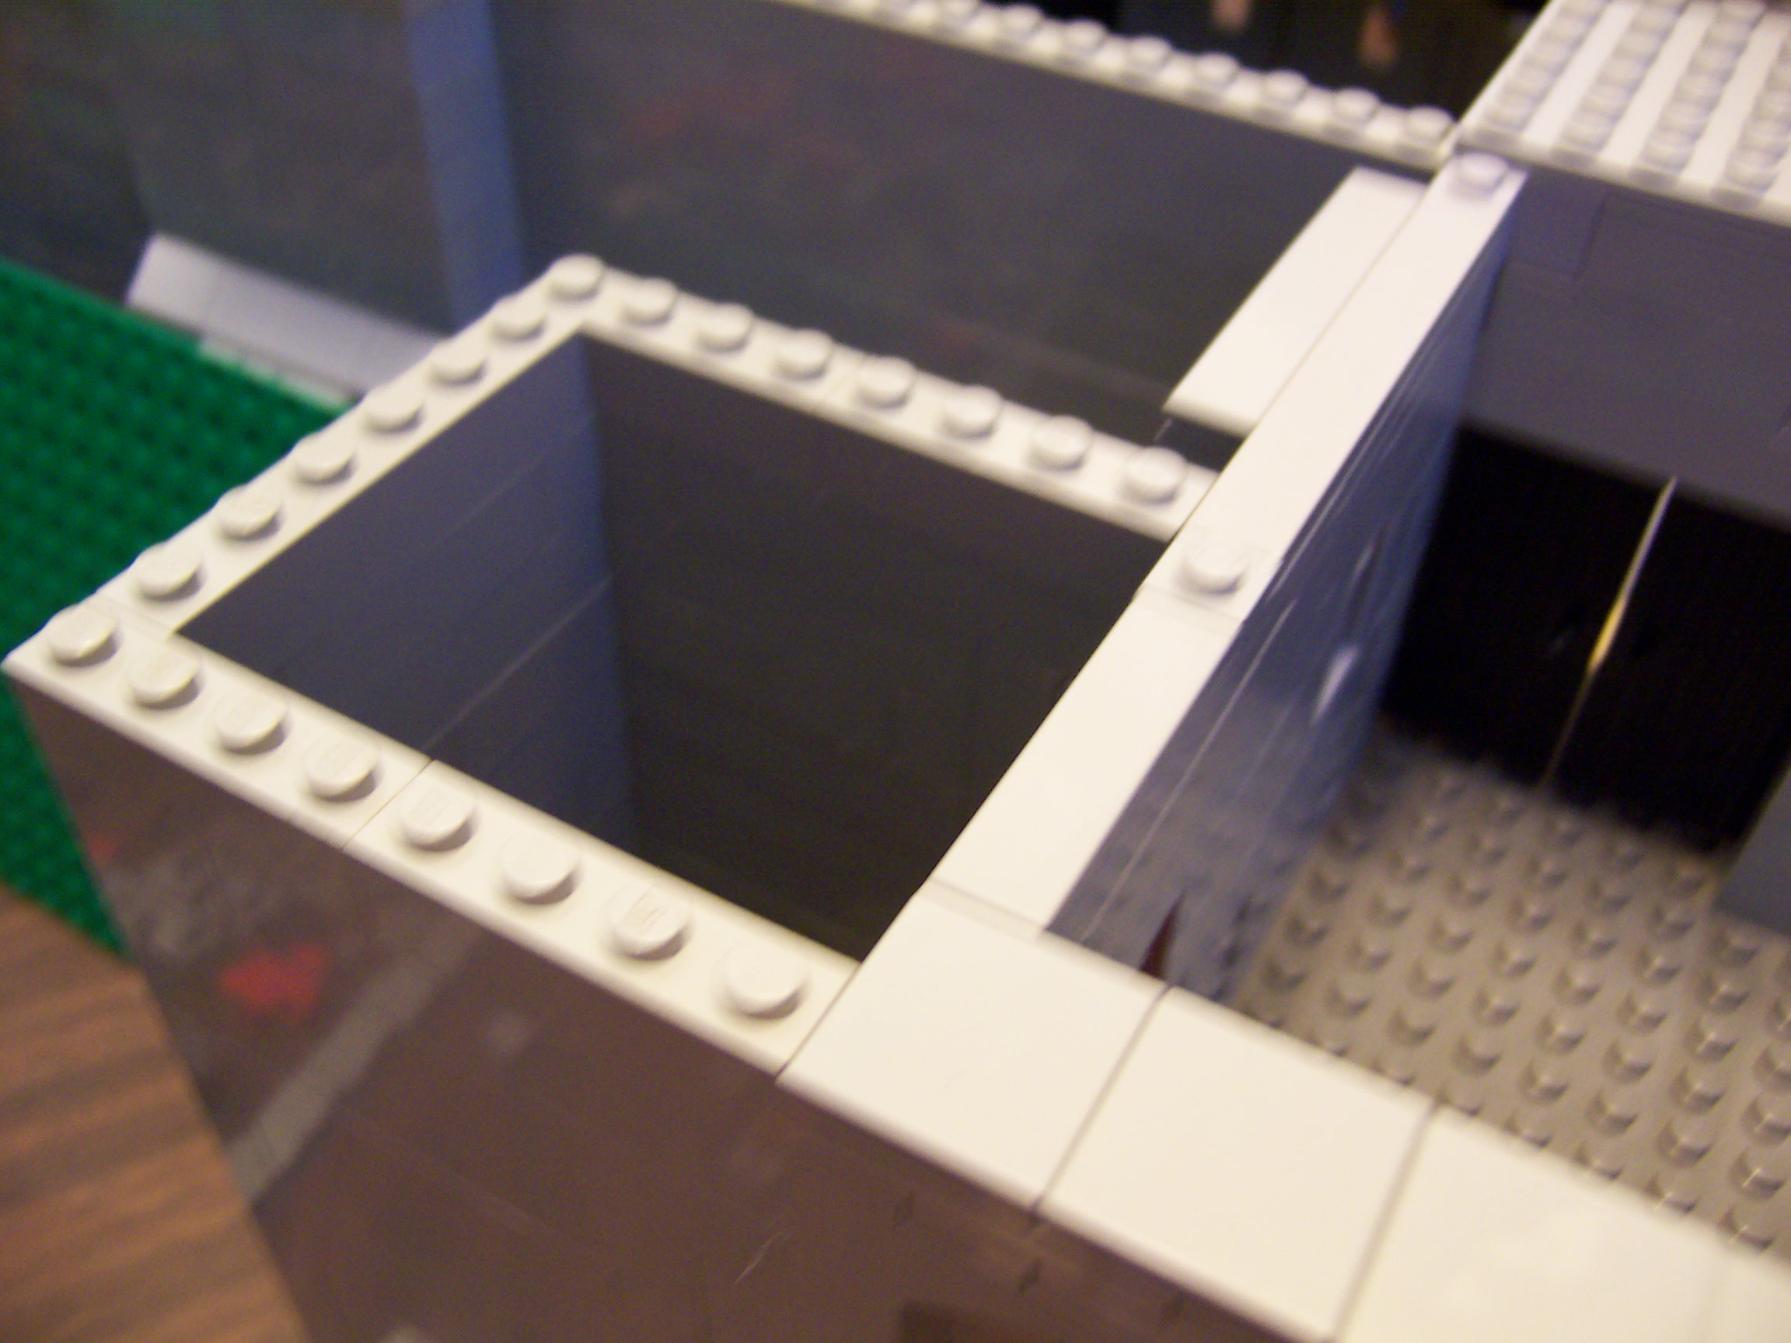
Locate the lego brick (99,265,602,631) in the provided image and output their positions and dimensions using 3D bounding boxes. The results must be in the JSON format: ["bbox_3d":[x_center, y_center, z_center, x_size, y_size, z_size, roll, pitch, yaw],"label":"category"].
[{"bbox_3d":[-0.040,-0.019,0.140,0.008,0.008,0.056,22,47,20],"label":"lego brick"}]

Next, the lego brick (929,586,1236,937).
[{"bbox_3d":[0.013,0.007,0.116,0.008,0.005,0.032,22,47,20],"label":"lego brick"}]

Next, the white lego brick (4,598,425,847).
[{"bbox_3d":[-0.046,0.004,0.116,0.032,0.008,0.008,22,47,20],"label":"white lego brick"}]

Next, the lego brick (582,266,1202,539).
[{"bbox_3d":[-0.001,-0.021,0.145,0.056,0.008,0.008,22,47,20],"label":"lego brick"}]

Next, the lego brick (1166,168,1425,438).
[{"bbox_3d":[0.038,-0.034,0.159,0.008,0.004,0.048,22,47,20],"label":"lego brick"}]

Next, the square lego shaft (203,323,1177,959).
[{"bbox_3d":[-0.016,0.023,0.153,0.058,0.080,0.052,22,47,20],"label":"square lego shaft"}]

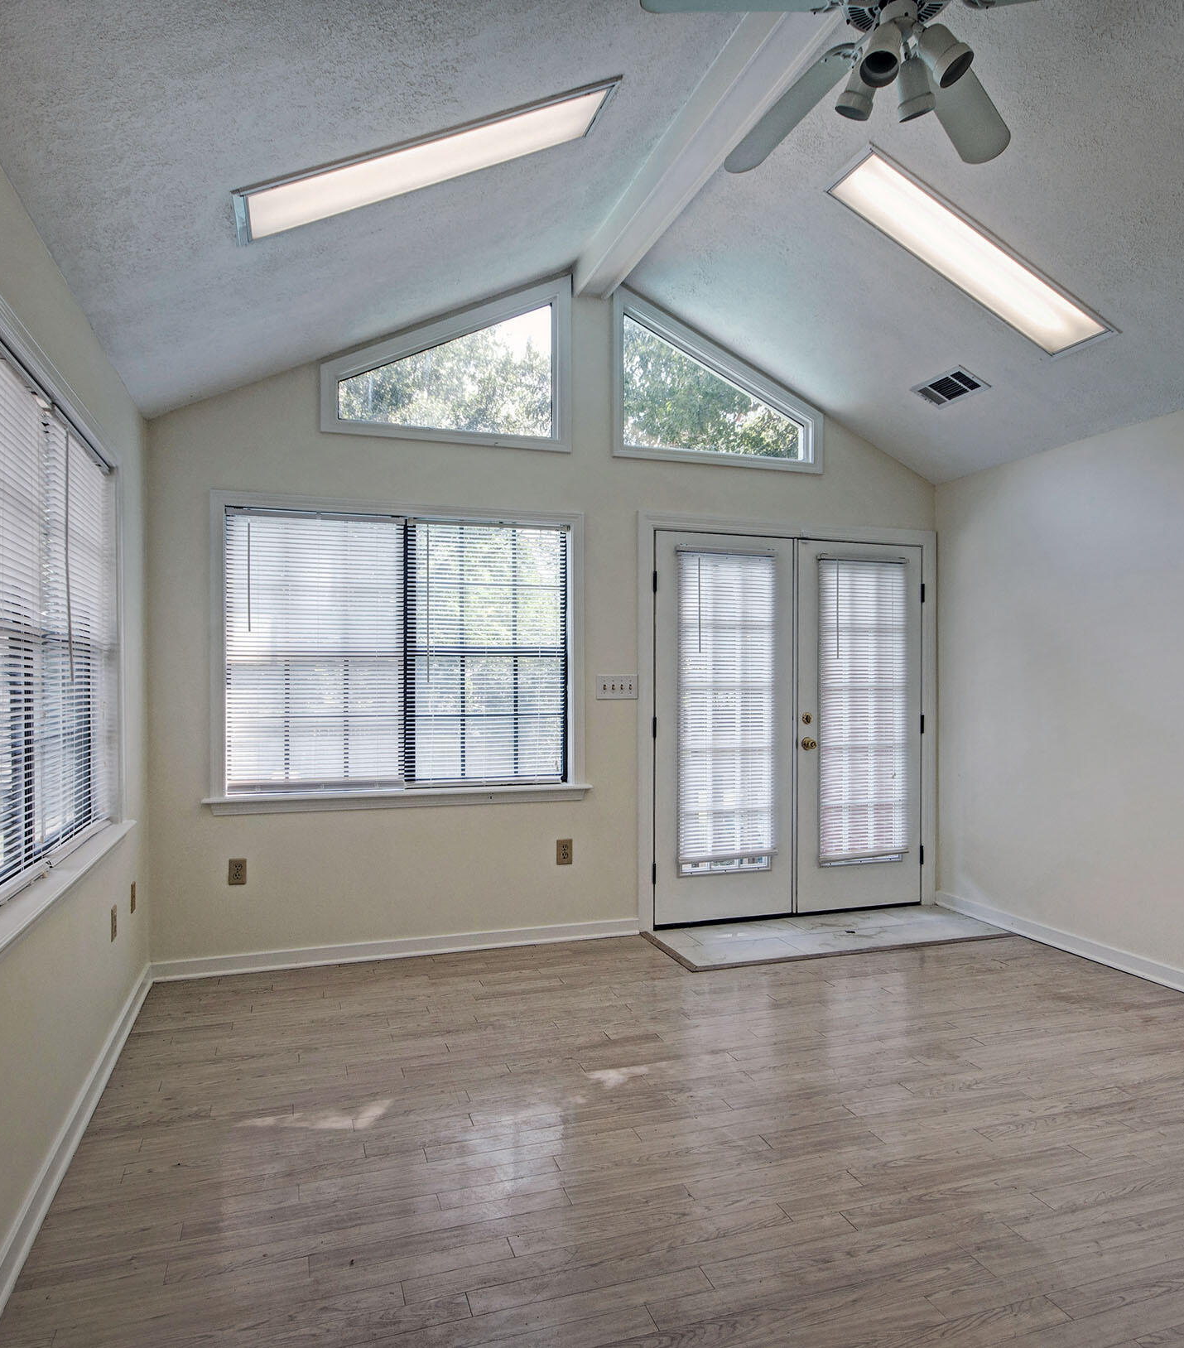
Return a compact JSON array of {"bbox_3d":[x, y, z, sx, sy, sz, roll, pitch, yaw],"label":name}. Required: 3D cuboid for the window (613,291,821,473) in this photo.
[{"bbox_3d":[0.678,-1.500,4.414,1.209,0.844,0.100,0,0,-19],"label":"window"}]

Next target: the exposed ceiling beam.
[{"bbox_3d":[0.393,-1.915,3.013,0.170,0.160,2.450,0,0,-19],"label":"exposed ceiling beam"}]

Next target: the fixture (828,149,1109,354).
[{"bbox_3d":[1.450,-1.571,3.213,1.230,0.060,0.295,24,-8,-18],"label":"fixture"}]

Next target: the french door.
[{"bbox_3d":[1.091,0.286,4.565,1.654,2.022,0.080,0,0,-19],"label":"french door"}]

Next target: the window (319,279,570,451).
[{"bbox_3d":[-0.654,-1.511,3.961,1.166,0.874,0.100,0,0,-19],"label":"window"}]

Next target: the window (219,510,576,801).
[{"bbox_3d":[-0.853,-0.097,3.903,1.555,1.255,0.100,0,0,-19],"label":"window"}]

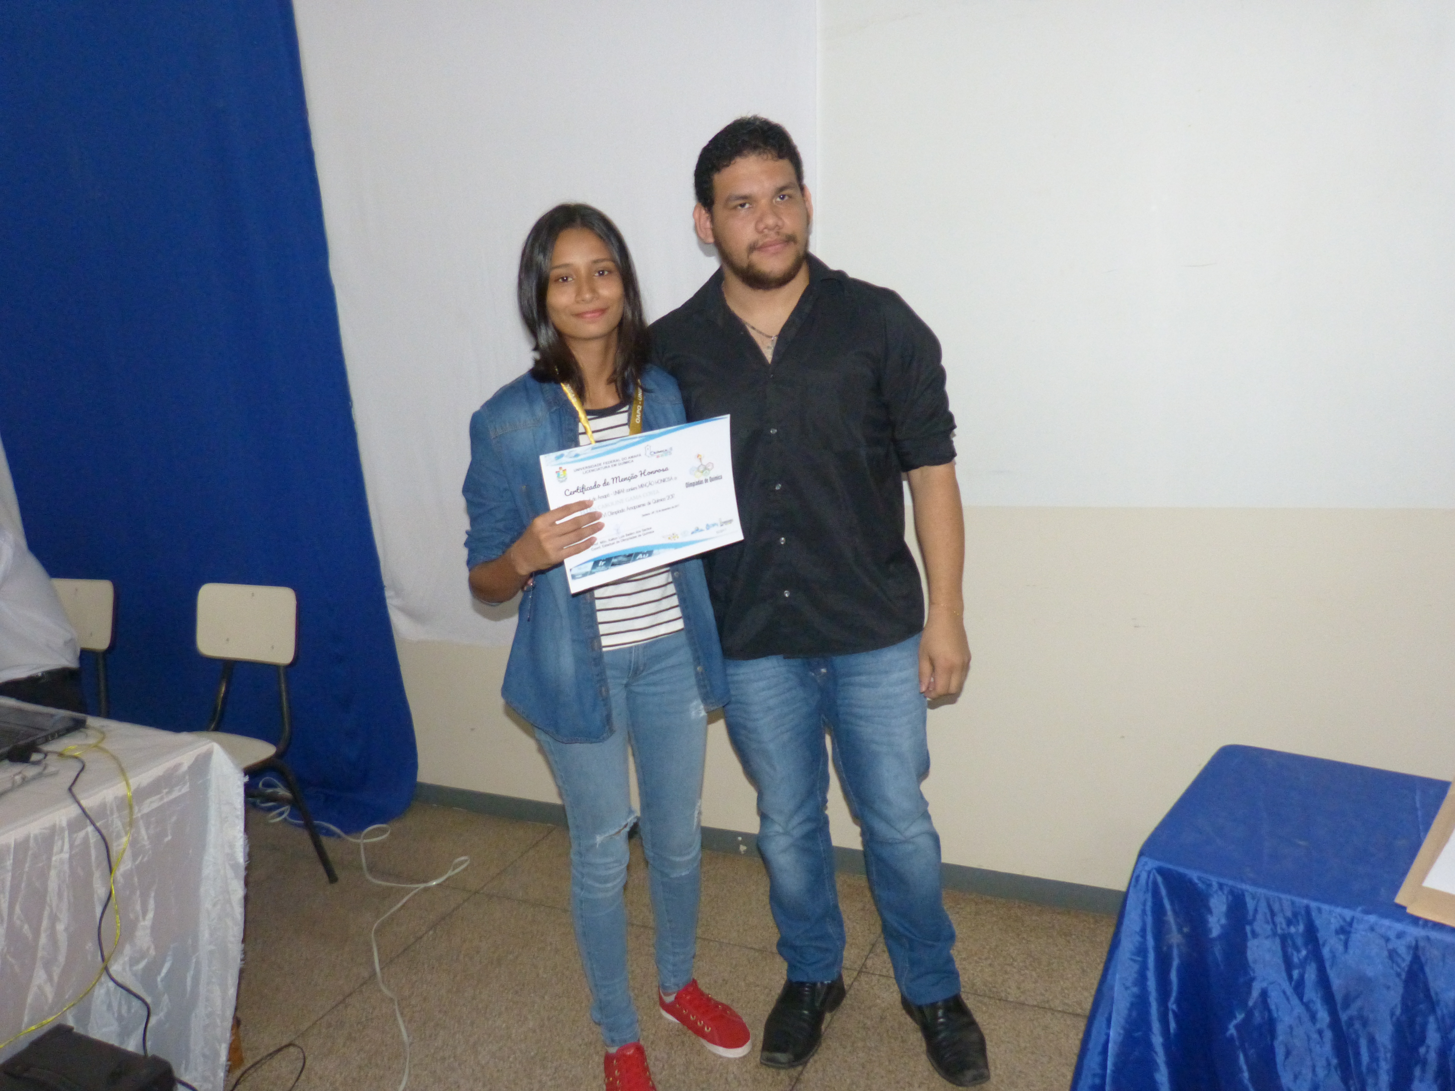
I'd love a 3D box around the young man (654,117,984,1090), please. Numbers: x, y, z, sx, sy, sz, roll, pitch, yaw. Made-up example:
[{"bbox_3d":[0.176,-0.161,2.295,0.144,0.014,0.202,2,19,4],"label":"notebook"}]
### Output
[{"bbox_3d":[0.145,0.121,1.908,0.570,1.695,0.400,-2,13,13],"label":"young man"}]

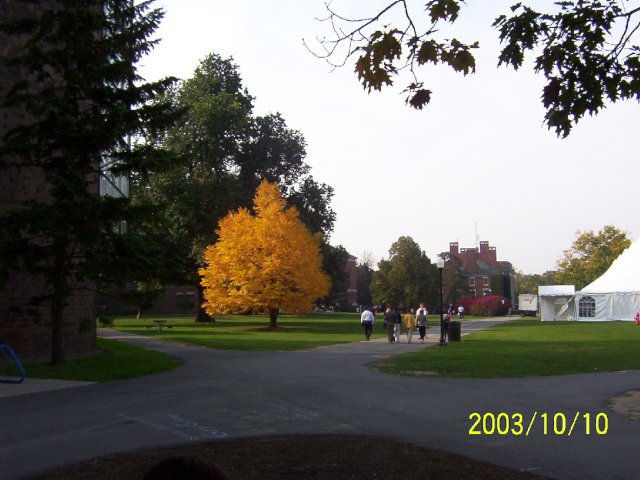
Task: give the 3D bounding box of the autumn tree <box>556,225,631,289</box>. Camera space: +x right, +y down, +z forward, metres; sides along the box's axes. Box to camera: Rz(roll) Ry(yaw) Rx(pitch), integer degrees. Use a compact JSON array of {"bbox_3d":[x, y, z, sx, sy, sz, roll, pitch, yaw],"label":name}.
[{"bbox_3d":[43.095,4.846,105.030,12.620,14.370,12.000,0,-6,0],"label":"autumn tree"}]

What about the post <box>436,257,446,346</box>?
[{"bbox_3d":[5.414,2.719,29.676,0.400,3.840,0.400,0,-6,0],"label":"post"}]

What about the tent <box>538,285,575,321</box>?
[{"bbox_3d":[24.602,6.677,69.179,3.700,3.700,3.600,0,-6,3],"label":"tent"}]

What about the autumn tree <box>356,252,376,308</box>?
[{"bbox_3d":[9.838,9.030,139.788,5.500,12.850,5.500,0,-6,0],"label":"autumn tree"}]

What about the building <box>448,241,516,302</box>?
[{"bbox_3d":[37.174,8.463,152.906,16.000,16.540,15.000,-1,-6,6],"label":"building"}]

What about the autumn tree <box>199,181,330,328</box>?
[{"bbox_3d":[-4.071,1.075,49.633,9.740,11.020,9.500,0,-6,0],"label":"autumn tree"}]

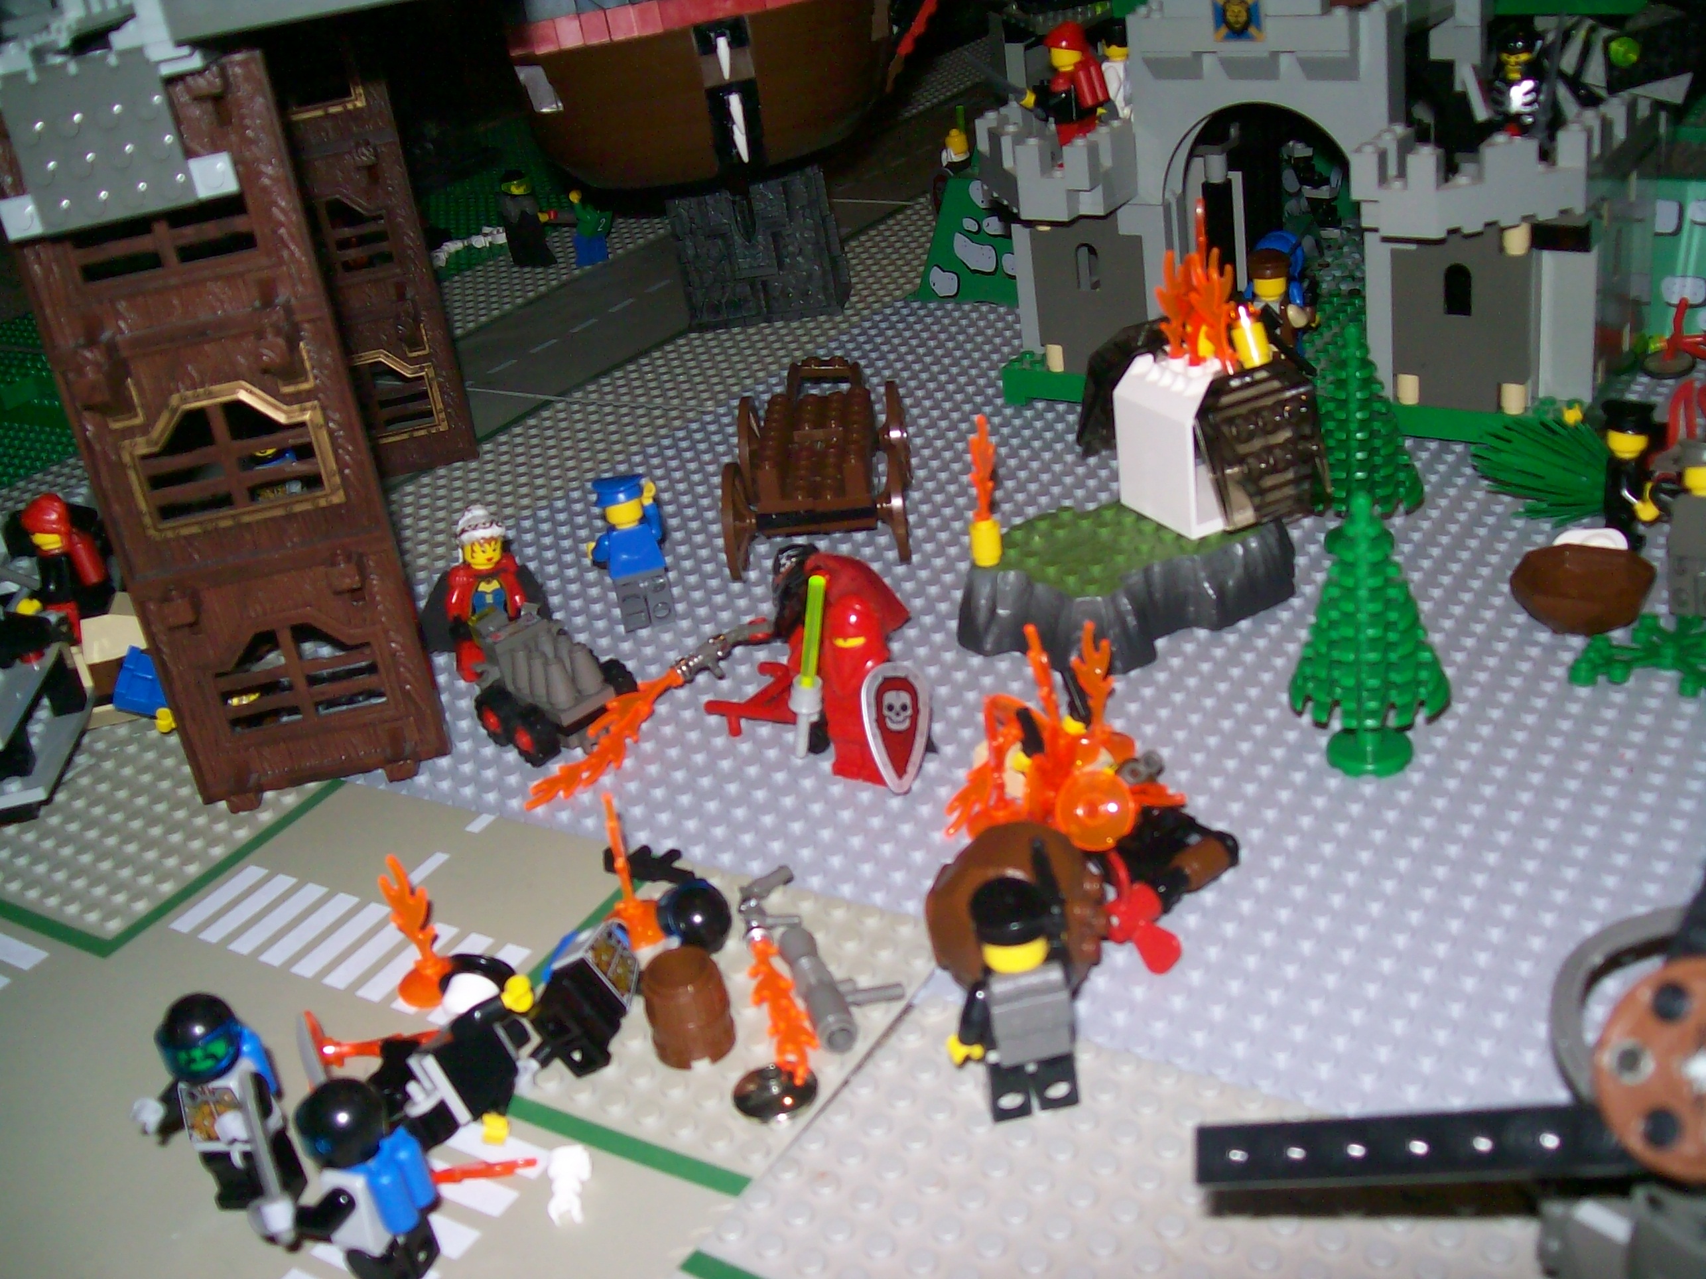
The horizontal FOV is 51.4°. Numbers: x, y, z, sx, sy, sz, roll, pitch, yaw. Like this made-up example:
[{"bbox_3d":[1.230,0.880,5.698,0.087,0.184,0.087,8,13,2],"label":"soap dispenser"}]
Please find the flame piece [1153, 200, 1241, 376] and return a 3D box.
[{"bbox_3d":[0.085,-0.087,0.437,0.022,0.043,0.016,-3,28,12],"label":"flame piece"}]

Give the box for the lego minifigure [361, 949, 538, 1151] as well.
[{"bbox_3d":[-0.073,0.076,0.325,0.034,0.027,0.017,-32,-9,-18],"label":"lego minifigure"}]

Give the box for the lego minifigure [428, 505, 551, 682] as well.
[{"bbox_3d":[-0.097,-0.014,0.476,0.028,0.044,0.017,-21,29,-21],"label":"lego minifigure"}]

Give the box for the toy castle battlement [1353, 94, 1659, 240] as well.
[{"bbox_3d":[0.193,-0.142,0.531,0.065,0.027,0.064,10,33,33],"label":"toy castle battlement"}]

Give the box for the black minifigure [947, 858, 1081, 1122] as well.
[{"bbox_3d":[0.026,0.062,0.310,0.025,0.047,0.016,-12,27,-5],"label":"black minifigure"}]

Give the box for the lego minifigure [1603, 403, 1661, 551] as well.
[{"bbox_3d":[0.207,-0.043,0.469,0.015,0.041,0.018,-1,28,17],"label":"lego minifigure"}]

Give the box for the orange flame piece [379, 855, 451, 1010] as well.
[{"bbox_3d":[-0.091,0.058,0.364,0.013,0.035,0.011,-18,28,-16],"label":"orange flame piece"}]

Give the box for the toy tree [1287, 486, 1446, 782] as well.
[{"bbox_3d":[0.113,-0.003,0.390,0.034,0.065,0.034,-1,28,16],"label":"toy tree"}]

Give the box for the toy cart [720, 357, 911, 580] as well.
[{"bbox_3d":[-0.009,-0.057,0.557,0.054,0.036,0.118,-6,27,7],"label":"toy cart"}]

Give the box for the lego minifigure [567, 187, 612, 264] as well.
[{"bbox_3d":[-0.133,-0.209,0.885,0.022,0.041,0.015,-13,27,-7],"label":"lego minifigure"}]

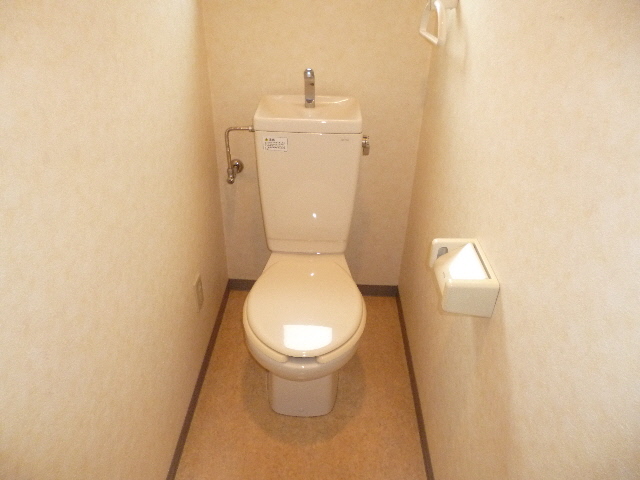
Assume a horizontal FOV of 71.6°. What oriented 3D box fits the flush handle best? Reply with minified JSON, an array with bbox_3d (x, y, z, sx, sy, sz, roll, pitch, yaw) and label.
[{"bbox_3d":[0.142,-0.301,1.398,0.034,0.053,0.060,2,33,1],"label":"flush handle"}]

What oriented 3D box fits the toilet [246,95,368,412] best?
[{"bbox_3d":[-0.039,0.077,1.437,0.369,0.893,0.754,2,33,1],"label":"toilet"}]

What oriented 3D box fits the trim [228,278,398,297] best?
[{"bbox_3d":[-0.028,0.221,1.985,0.753,0.063,0.012,2,33,1],"label":"trim"}]

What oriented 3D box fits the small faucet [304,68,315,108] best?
[{"bbox_3d":[-0.034,-0.476,1.393,0.031,0.133,0.072,2,33,1],"label":"small faucet"}]

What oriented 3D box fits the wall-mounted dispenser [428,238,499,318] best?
[{"bbox_3d":[0.290,0.074,0.918,0.099,0.086,0.169,2,33,1],"label":"wall-mounted dispenser"}]

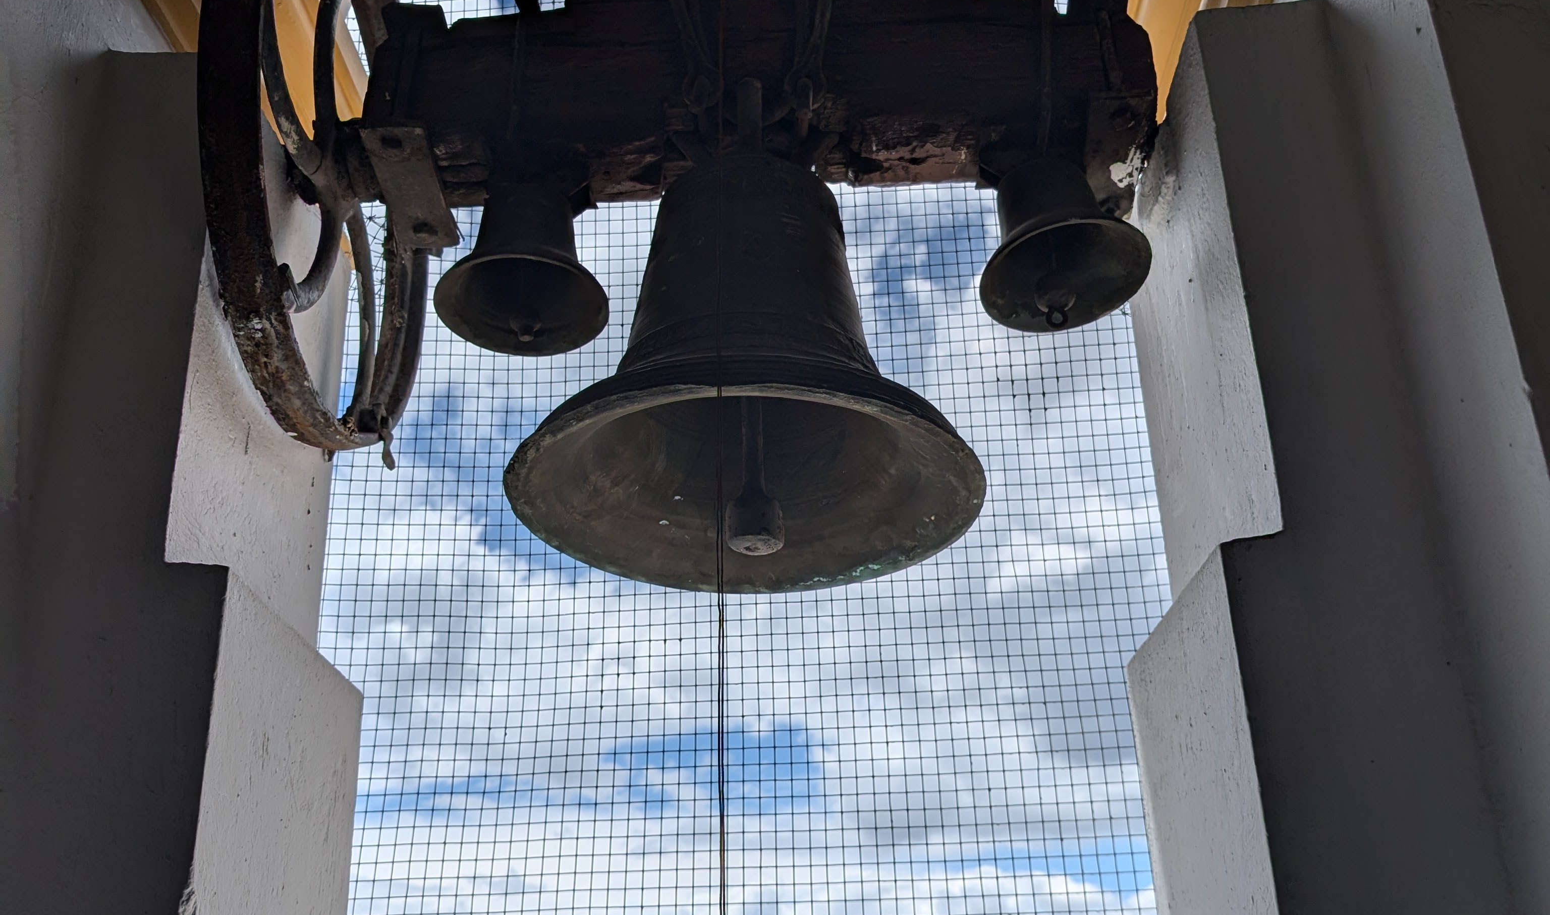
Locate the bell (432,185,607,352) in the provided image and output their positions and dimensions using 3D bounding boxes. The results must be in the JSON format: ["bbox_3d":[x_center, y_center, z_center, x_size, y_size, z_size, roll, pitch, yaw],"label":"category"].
[{"bbox_3d":[-0.320,-0.259,1.854,0.217,0.161,0.217,1,-30,2],"label":"bell"}]

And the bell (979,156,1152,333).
[{"bbox_3d":[0.361,-0.293,1.851,0.215,0.156,0.215,-4,-33,0],"label":"bell"}]

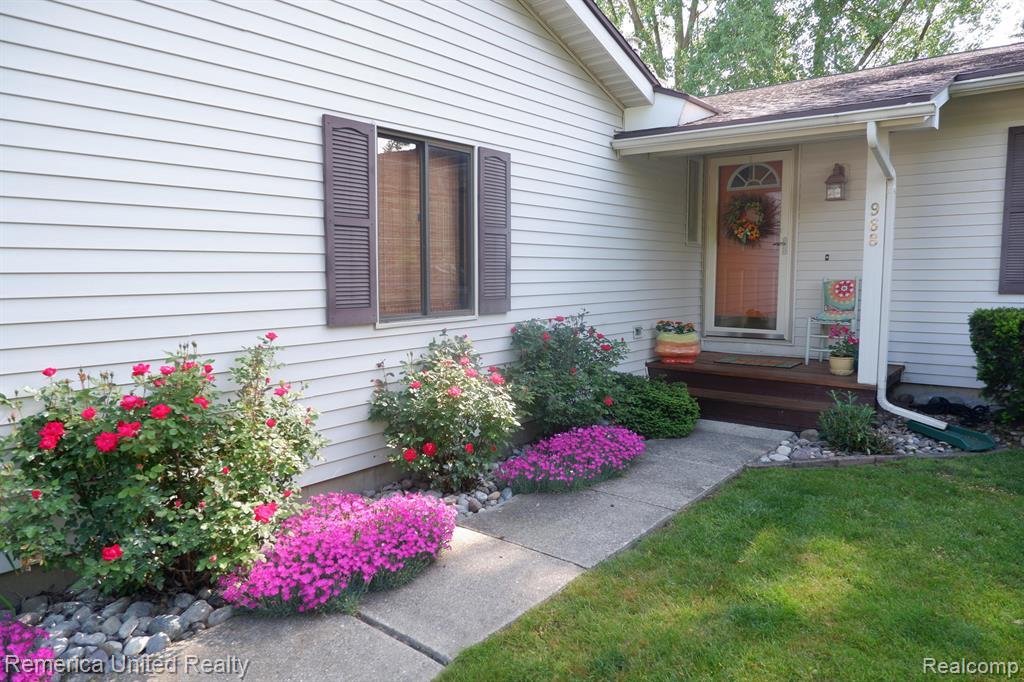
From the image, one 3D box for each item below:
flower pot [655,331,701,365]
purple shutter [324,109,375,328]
[{"bbox_3d":[1.750,0.068,6.811,0.450,0.320,0.450,0,6,0],"label":"flower pot"},{"bbox_3d":[-0.952,-0.693,3.884,0.036,1.190,0.350,5,8,40],"label":"purple shutter"}]

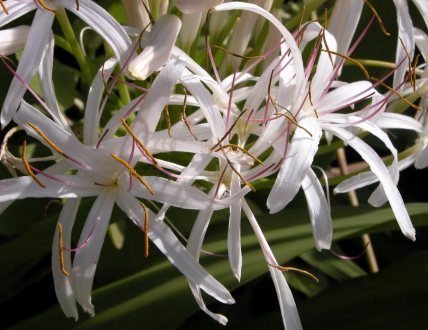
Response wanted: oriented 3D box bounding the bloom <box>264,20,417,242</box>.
[{"bbox_3d":[0.071,-0.019,0.500,0.085,0.120,0.080,-5,-13,-16],"label":"bloom"}]

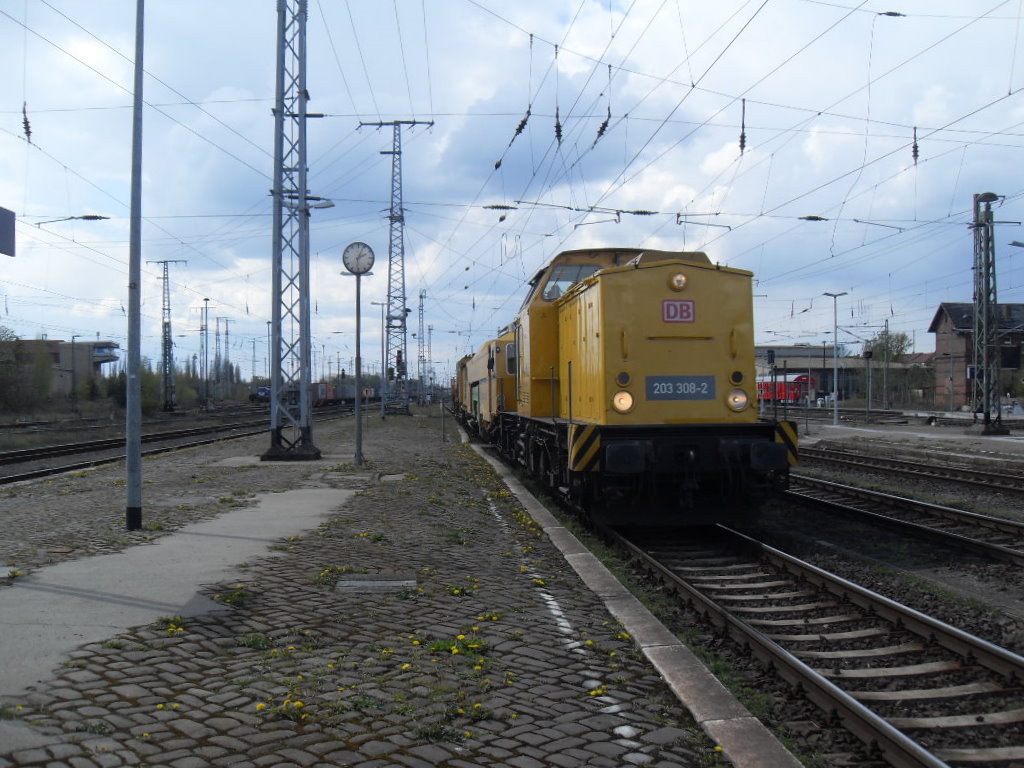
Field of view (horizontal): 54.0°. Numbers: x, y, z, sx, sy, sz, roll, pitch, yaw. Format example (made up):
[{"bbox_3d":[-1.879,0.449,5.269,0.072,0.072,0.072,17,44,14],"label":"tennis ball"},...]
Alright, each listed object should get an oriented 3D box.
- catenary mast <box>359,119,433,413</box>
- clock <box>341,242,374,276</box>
[{"bbox_3d":[-7.958,-8.026,69.000,5.050,20.200,1.600,0,-1,-5],"label":"catenary mast"},{"bbox_3d":[-3.223,-2.645,21.200,0.660,0.660,0.200,0,-1,-5],"label":"clock"}]

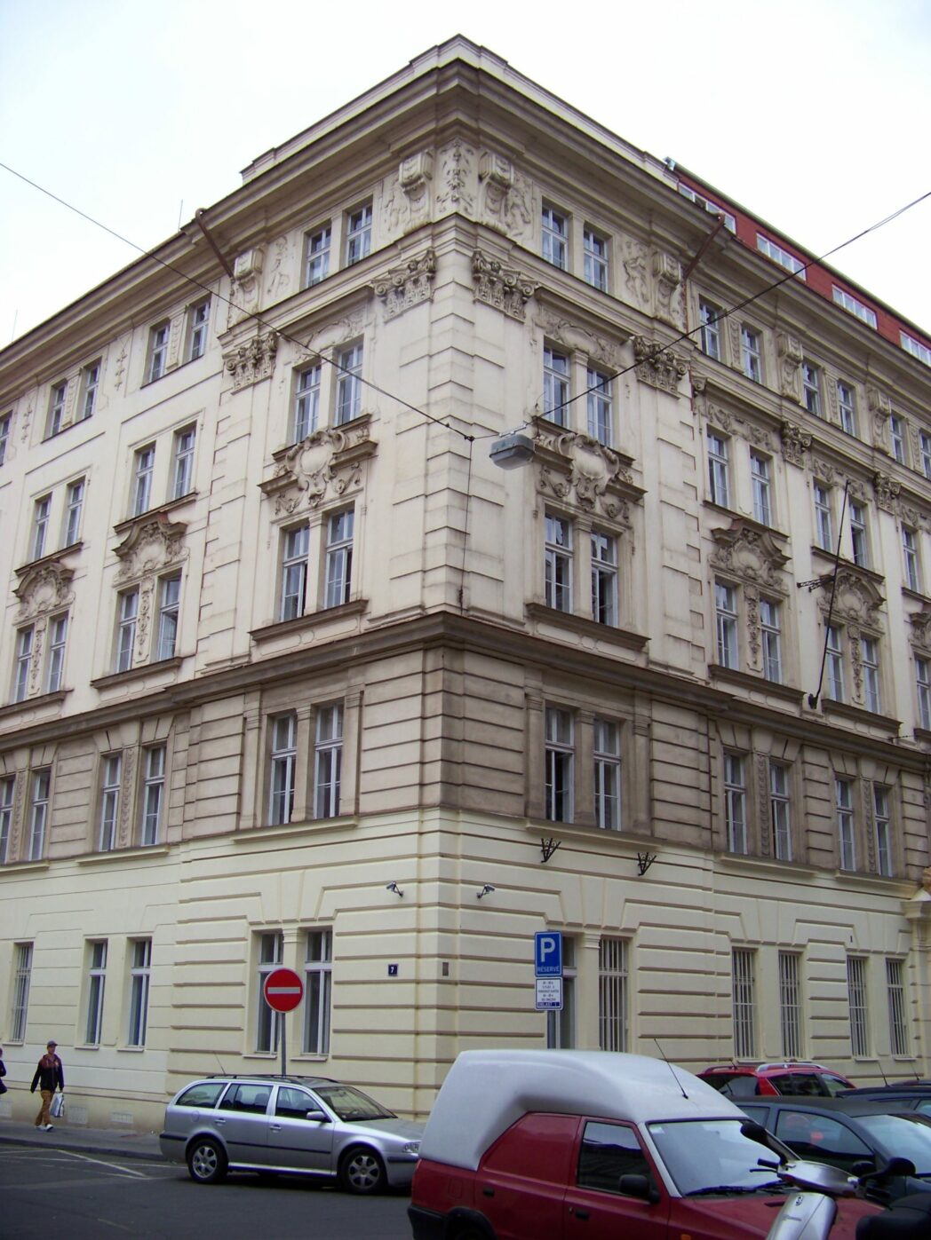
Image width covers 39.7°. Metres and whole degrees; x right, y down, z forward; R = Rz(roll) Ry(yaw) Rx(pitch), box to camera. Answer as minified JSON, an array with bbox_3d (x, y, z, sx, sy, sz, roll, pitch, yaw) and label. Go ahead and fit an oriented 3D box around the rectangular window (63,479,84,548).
[{"bbox_3d":[-10.242,-2.727,34.299,0.900,1.940,0.200,-15,-23,41],"label":"rectangular window"}]

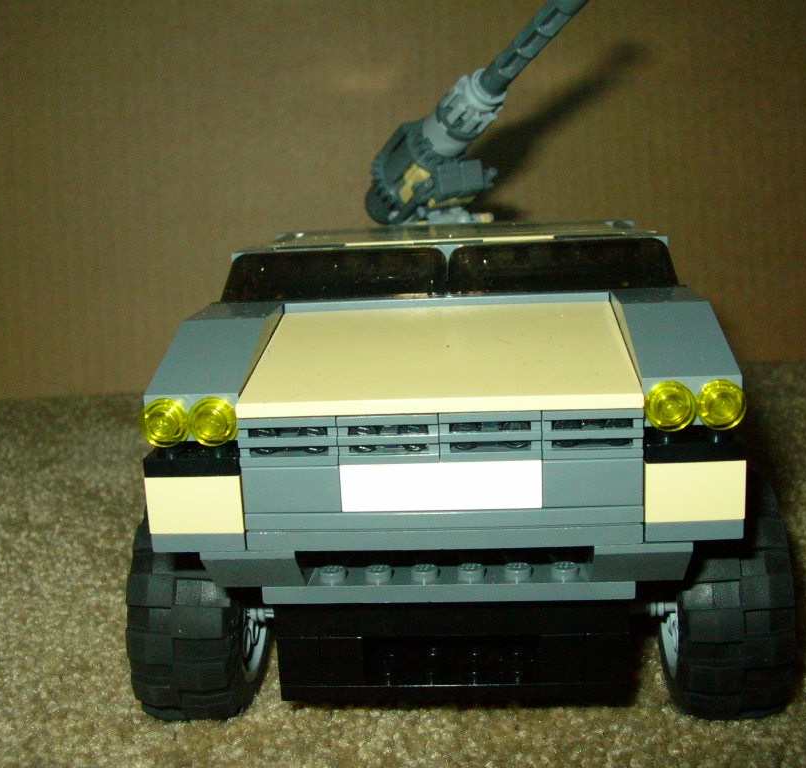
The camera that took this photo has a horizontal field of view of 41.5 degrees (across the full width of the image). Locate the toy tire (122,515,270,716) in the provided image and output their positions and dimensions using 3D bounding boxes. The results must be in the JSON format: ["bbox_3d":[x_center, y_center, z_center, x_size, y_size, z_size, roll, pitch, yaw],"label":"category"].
[{"bbox_3d":[-0.044,0.047,0.238,0.025,0.055,0.055,-2,13,5],"label":"toy tire"}]

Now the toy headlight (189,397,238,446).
[{"bbox_3d":[-0.030,0.006,0.170,0.008,0.008,0.005,-2,13,5],"label":"toy headlight"}]

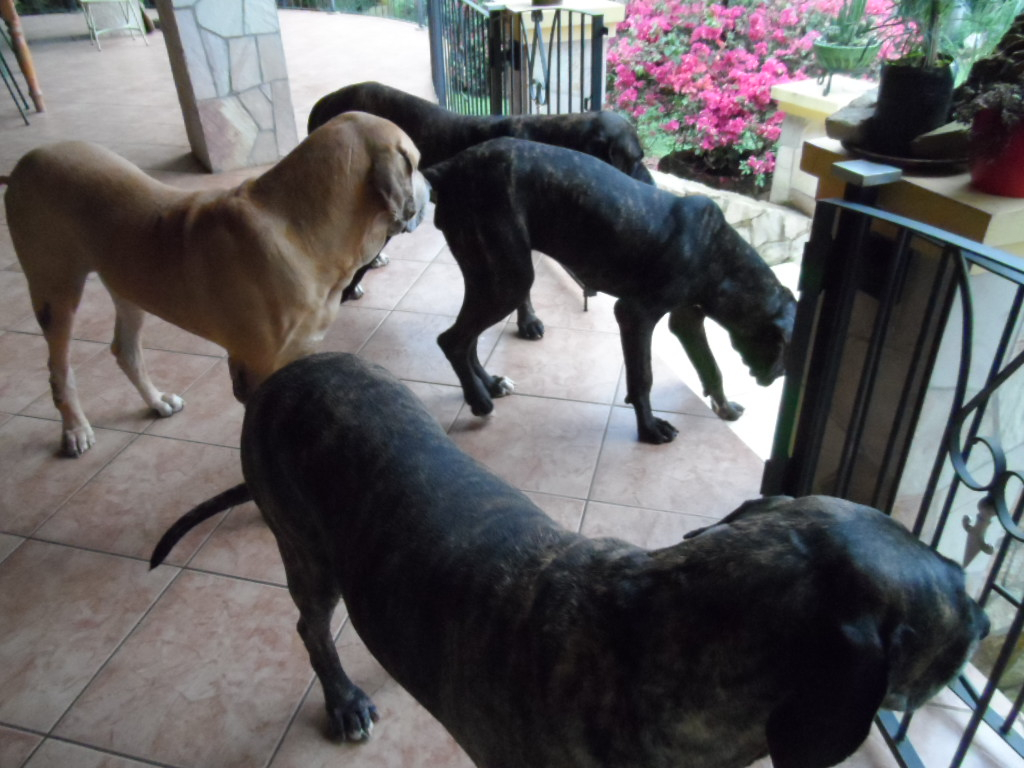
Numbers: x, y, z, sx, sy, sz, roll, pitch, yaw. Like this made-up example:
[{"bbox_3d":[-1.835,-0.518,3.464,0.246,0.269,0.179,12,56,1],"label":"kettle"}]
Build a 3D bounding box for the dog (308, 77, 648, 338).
[{"bbox_3d":[-0.123,-0.597,2.314,1.168,0.705,0.328,10,37,17],"label":"dog"}]

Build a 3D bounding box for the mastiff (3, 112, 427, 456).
[{"bbox_3d":[-0.694,-0.203,1.669,1.054,0.832,0.320,4,35,9],"label":"mastiff"}]

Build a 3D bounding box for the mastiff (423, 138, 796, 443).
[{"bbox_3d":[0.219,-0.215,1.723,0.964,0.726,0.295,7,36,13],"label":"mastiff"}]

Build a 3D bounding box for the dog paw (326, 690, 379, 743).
[{"bbox_3d":[-0.272,0.567,1.215,0.078,0.053,0.094,-21,39,-25],"label":"dog paw"}]

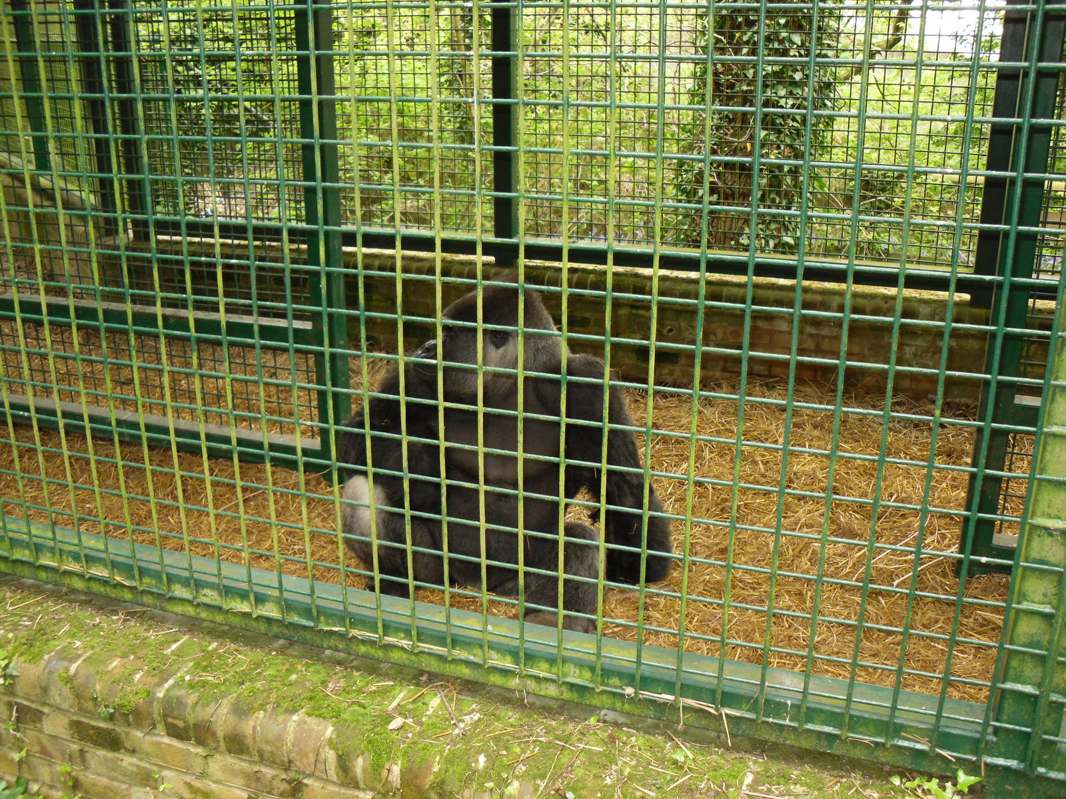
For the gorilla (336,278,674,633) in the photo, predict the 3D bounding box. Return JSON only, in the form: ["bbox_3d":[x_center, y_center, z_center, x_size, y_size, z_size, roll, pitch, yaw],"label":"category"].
[{"bbox_3d":[-0.094,0.130,3.522,1.100,1.030,0.850,3,20,9],"label":"gorilla"}]

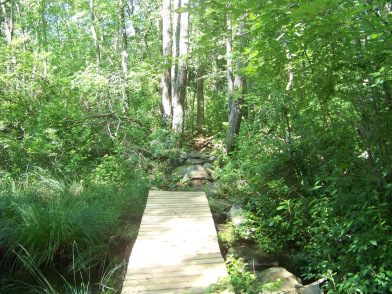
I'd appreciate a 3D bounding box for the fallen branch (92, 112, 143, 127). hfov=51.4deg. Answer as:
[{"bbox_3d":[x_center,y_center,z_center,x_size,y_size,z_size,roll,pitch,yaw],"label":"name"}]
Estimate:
[{"bbox_3d":[-1.733,-0.607,9.000,1.170,0.280,0.300,0,7,-3],"label":"fallen branch"}]

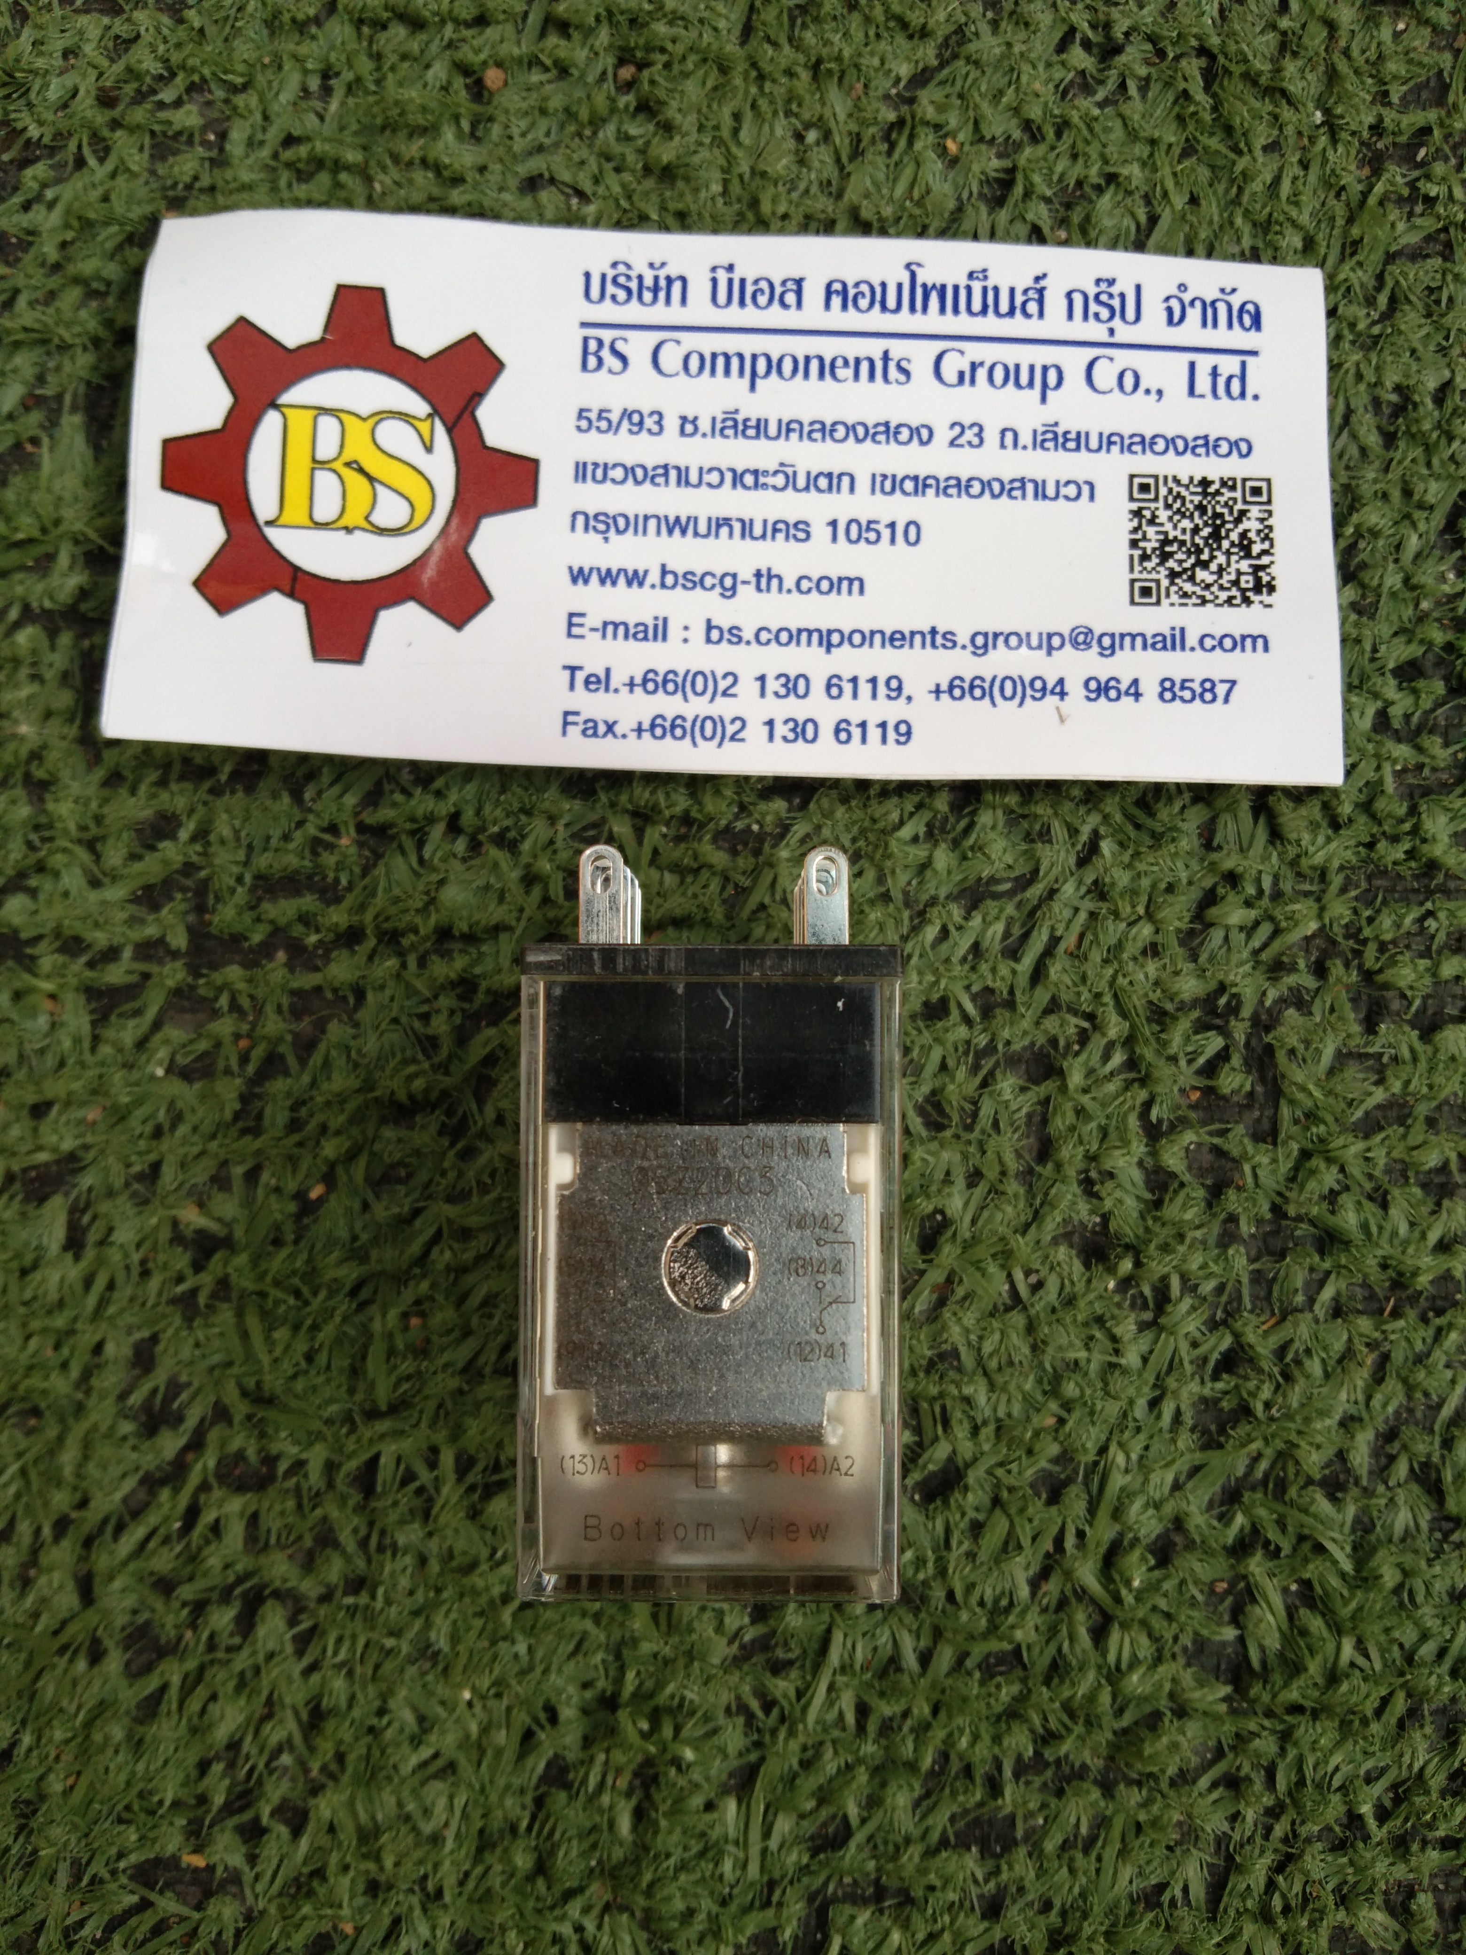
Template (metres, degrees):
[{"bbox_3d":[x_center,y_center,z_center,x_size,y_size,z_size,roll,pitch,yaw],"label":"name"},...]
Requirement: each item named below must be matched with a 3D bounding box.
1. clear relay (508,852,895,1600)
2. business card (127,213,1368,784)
[{"bbox_3d":[-0.001,0.014,0.108,0.021,0.028,0.042,0,88,0],"label":"clear relay"},{"bbox_3d":[0.000,-0.036,0.127,0.090,0.003,0.042,2,79,-1],"label":"business card"}]

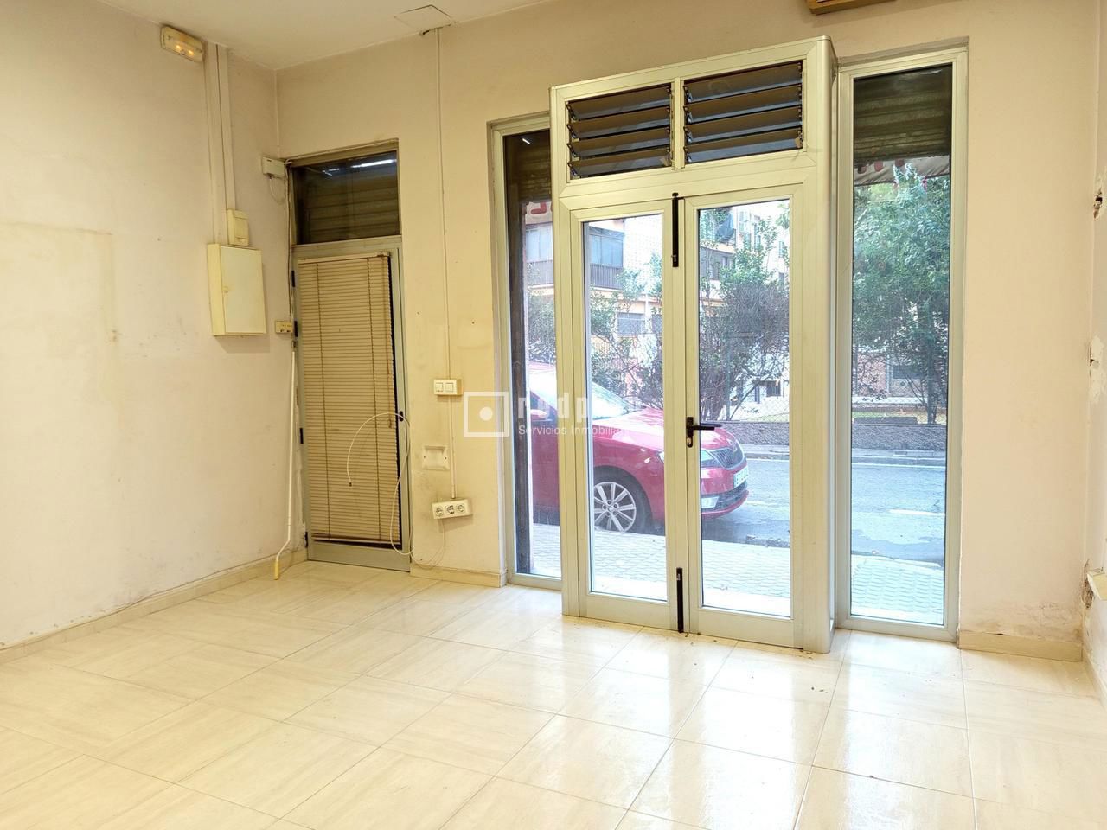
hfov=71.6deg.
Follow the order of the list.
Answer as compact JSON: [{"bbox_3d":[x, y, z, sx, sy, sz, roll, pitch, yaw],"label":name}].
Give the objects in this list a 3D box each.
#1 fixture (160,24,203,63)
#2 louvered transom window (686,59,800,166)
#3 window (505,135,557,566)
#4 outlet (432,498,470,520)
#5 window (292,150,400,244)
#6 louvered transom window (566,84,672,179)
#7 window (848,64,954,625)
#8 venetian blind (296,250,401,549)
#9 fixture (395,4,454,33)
[{"bbox_3d":[-2.059,-2.050,4.268,0.055,0.121,0.244,1,5,26],"label":"fixture"},{"bbox_3d":[0.826,-1.314,3.358,0.520,0.373,0.070,1,5,26],"label":"louvered transom window"},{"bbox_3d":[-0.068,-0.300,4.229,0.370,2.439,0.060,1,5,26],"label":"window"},{"bbox_3d":[-0.589,0.552,4.490,0.247,0.088,0.042,-10,0,26],"label":"outlet"},{"bbox_3d":[-1.290,-1.333,4.756,0.826,0.503,0.055,1,5,26],"label":"window"},{"bbox_3d":[0.311,-1.325,3.608,0.520,0.373,0.070,1,5,26],"label":"louvered transom window"},{"bbox_3d":[1.559,-0.282,3.466,0.413,2.479,0.060,1,5,26],"label":"window"},{"bbox_3d":[-1.288,-0.087,4.825,0.727,1.812,0.035,1,5,26],"label":"venetian blind"},{"bbox_3d":[-0.700,-2.161,4.210,0.255,0.030,0.249,1,5,26],"label":"fixture"}]

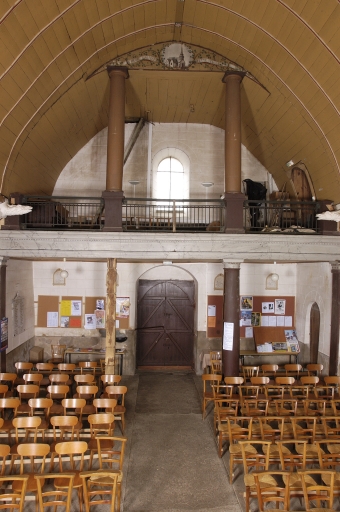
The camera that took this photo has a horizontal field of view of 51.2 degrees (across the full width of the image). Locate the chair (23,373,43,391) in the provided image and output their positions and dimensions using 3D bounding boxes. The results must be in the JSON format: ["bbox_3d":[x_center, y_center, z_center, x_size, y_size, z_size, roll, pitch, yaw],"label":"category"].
[{"bbox_3d":[-2.755,2.810,6.990,0.430,0.820,0.480,1,-2,-6],"label":"chair"}]

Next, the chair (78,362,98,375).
[{"bbox_3d":[-1.862,2.864,7.971,0.430,0.820,0.480,1,-2,-7],"label":"chair"}]

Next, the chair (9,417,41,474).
[{"bbox_3d":[-2.159,2.838,5.185,0.420,0.780,0.470,1,-2,-5],"label":"chair"}]

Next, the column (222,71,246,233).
[{"bbox_3d":[1.445,-2.325,8.190,0.470,3.652,0.470,1,-1,-3],"label":"column"}]

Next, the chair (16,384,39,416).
[{"bbox_3d":[-2.758,2.925,6.702,0.430,0.790,0.450,1,-1,-3],"label":"chair"}]

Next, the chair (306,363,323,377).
[{"bbox_3d":[3.613,3.099,8.604,0.430,0.790,0.450,1,-1,-3],"label":"chair"}]

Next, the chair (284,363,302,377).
[{"bbox_3d":[2.882,2.938,8.039,0.430,0.820,0.480,1,-2,-1],"label":"chair"}]

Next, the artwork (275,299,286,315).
[{"bbox_3d":[3.208,1.482,10.300,0.300,0.420,0.010,1,-2,-3],"label":"artwork"}]

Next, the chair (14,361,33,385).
[{"bbox_3d":[-3.484,2.952,8.279,0.430,0.790,0.450,1,-1,-3],"label":"chair"}]

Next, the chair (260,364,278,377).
[{"bbox_3d":[2.339,2.942,8.039,0.430,0.820,0.480,1,-2,-1],"label":"chair"}]

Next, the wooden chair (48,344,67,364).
[{"bbox_3d":[-3.021,2.864,9.454,0.430,0.860,0.470,1,-2,-3],"label":"wooden chair"}]

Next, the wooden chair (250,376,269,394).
[{"bbox_3d":[1.974,3.039,7.499,0.430,0.790,0.450,1,-1,-3],"label":"wooden chair"}]

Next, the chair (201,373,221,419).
[{"bbox_3d":[0.923,2.955,7.463,0.420,0.780,0.470,1,-2,-2],"label":"chair"}]

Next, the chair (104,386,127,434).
[{"bbox_3d":[-1.016,2.904,6.623,0.420,0.780,0.470,1,-2,-3],"label":"chair"}]

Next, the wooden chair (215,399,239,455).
[{"bbox_3d":[0.998,2.893,5.948,0.430,0.790,0.450,1,-2,-3],"label":"wooden chair"}]

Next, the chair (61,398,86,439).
[{"bbox_3d":[-1.646,2.871,5.936,0.420,0.780,0.470,1,-2,-4],"label":"chair"}]

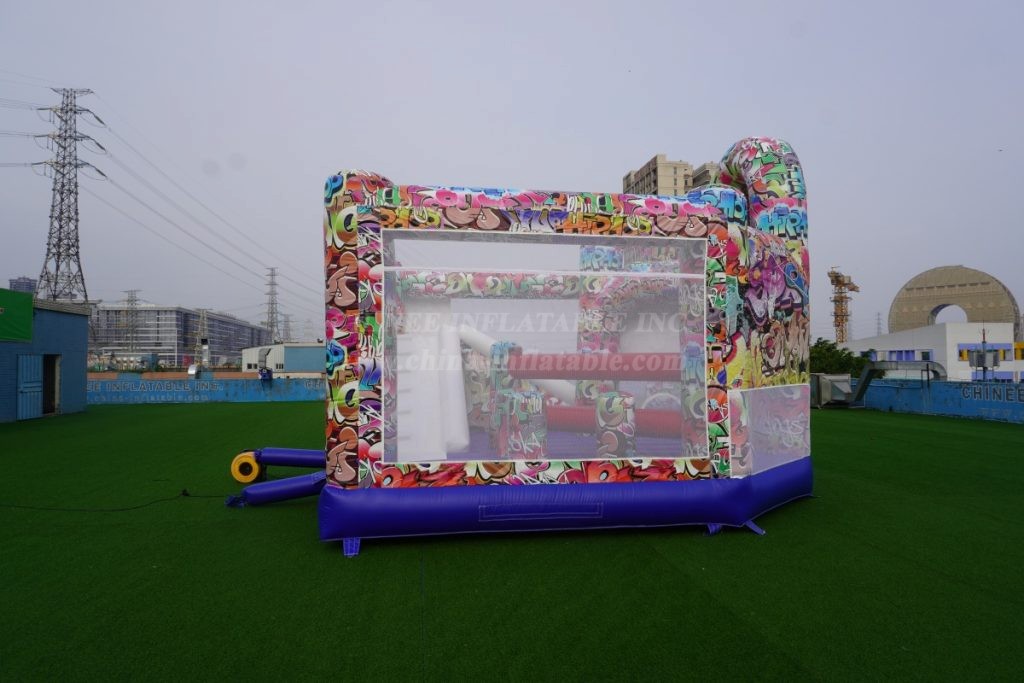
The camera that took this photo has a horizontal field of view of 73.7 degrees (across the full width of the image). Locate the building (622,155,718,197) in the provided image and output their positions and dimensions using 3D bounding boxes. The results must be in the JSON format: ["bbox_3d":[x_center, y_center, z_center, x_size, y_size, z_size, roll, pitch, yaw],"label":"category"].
[{"bbox_3d":[47.633,-15.623,200.473,21.000,70.000,26.000,0,-2,-11],"label":"building"}]

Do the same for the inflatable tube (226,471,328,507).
[{"bbox_3d":[-2.772,1.793,8.287,1.260,0.310,0.260,1,-2,-23],"label":"inflatable tube"}]

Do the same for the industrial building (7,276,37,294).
[{"bbox_3d":[-550.557,-15.356,769.045,25.000,112.000,18.000,1,-2,-20],"label":"industrial building"}]

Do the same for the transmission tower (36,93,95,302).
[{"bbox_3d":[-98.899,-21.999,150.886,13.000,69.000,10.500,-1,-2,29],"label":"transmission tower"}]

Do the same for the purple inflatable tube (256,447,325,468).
[{"bbox_3d":[-2.992,1.644,9.550,1.070,0.280,0.270,1,-2,-16],"label":"purple inflatable tube"}]

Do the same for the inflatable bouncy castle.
[{"bbox_3d":[0.684,-0.327,8.737,5.441,4.250,5.000,0,-2,-8],"label":"inflatable bouncy castle"}]

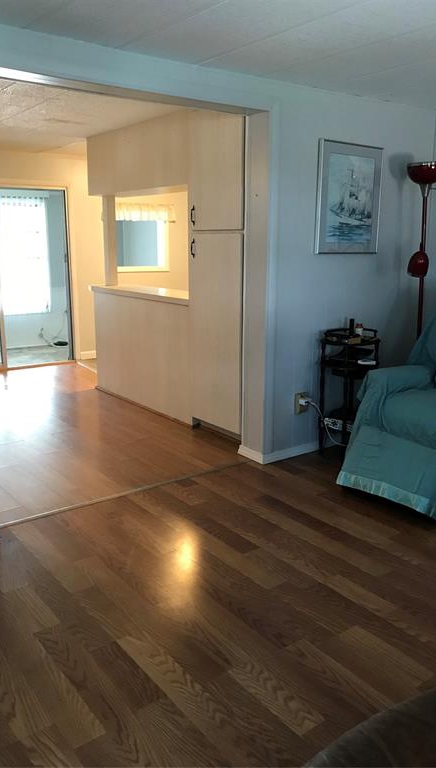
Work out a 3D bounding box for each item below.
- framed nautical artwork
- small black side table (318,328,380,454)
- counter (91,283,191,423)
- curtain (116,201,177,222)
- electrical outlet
[{"bbox_3d":[0.780,-1.084,3.665,0.530,0.625,0.026,-9,16,-35],"label":"framed nautical artwork"},{"bbox_3d":[0.791,0.071,3.739,0.350,0.755,0.350,0,13,0],"label":"small black side table"},{"bbox_3d":[-0.486,-0.296,4.983,0.460,0.900,1.520,-9,16,-35],"label":"counter"},{"bbox_3d":[-0.861,-1.877,6.806,0.920,0.195,0.090,-9,16,-35],"label":"curtain"},{"bbox_3d":[0.506,0.120,3.743,0.082,0.123,0.022,-9,16,-35],"label":"electrical outlet"}]

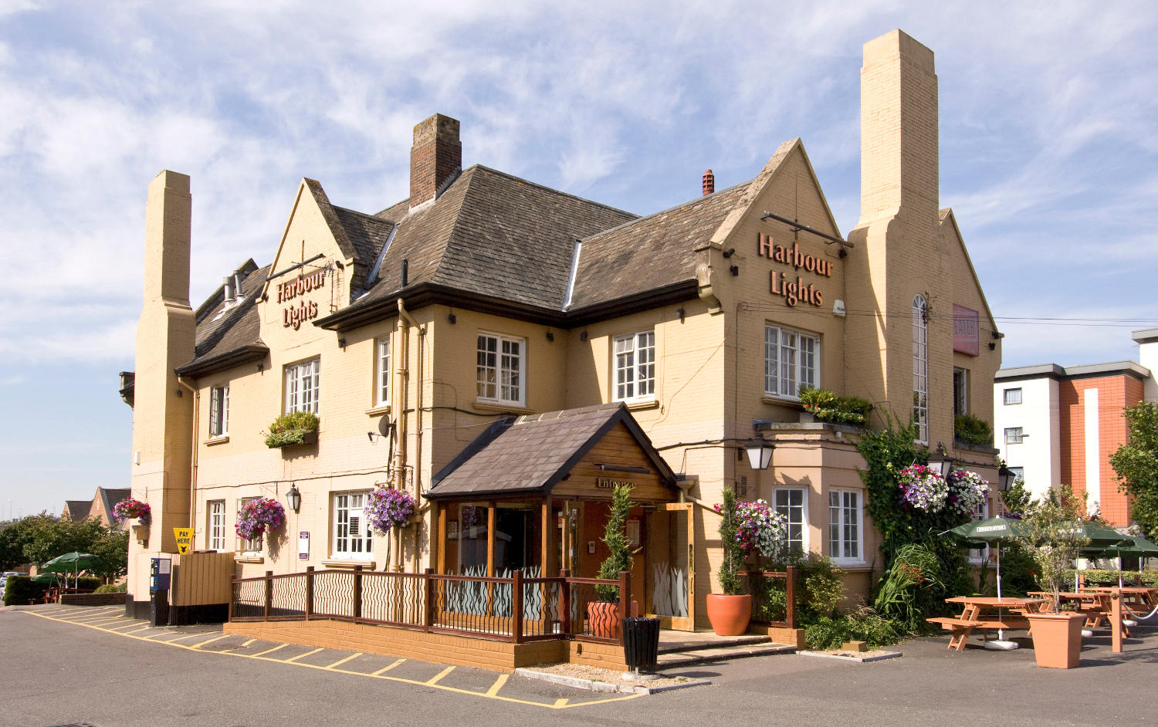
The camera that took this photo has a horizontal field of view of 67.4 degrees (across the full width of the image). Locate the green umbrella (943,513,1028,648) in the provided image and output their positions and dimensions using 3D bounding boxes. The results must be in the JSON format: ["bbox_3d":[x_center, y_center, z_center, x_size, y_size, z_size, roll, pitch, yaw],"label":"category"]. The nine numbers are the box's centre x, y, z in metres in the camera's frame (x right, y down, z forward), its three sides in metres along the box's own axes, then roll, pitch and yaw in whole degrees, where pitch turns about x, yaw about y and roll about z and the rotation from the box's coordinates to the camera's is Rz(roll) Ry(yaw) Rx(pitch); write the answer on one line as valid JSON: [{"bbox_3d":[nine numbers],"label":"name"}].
[{"bbox_3d":[7.061,3.703,14.700,1.800,2.220,1.800,8,-11,-44],"label":"green umbrella"}]

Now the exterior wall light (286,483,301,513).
[{"bbox_3d":[-5.783,2.735,17.600,0.380,0.600,0.300,8,-11,-42],"label":"exterior wall light"}]

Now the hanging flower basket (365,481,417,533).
[{"bbox_3d":[-3.270,2.490,15.000,0.820,0.900,0.850,0,-7,0],"label":"hanging flower basket"}]

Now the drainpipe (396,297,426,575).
[{"bbox_3d":[-2.910,1.408,15.100,0.250,5.200,0.620,7,-9,-41],"label":"drainpipe"}]

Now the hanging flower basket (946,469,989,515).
[{"bbox_3d":[8.285,2.733,18.500,0.920,0.980,0.880,7,-9,-42],"label":"hanging flower basket"}]

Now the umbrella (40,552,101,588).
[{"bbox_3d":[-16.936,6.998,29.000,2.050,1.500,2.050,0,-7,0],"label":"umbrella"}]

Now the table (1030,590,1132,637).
[{"bbox_3d":[9.739,4.892,16.900,1.750,0.770,1.750,8,-11,-44],"label":"table"}]

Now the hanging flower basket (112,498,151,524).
[{"bbox_3d":[-10.522,3.458,20.400,0.850,0.580,0.850,8,-11,-42],"label":"hanging flower basket"}]

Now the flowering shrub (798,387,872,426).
[{"bbox_3d":[4.613,0.781,15.600,1.550,0.620,0.620,8,-11,-44],"label":"flowering shrub"}]

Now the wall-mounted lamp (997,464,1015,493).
[{"bbox_3d":[9.285,2.464,18.900,0.470,0.660,0.500,8,-11,-44],"label":"wall-mounted lamp"}]

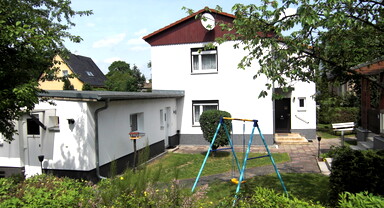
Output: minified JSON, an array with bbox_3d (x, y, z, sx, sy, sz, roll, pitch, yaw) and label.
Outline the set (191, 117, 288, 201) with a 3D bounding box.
[{"bbox_3d":[1.229,1.384,8.156,1.650,2.020,1.700,-2,2,-30],"label":"set"}]

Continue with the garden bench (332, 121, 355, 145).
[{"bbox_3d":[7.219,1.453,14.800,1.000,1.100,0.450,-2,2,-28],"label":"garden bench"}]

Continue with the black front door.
[{"bbox_3d":[5.300,0.680,18.050,0.930,2.020,0.100,-1,1,15],"label":"black front door"}]

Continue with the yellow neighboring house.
[{"bbox_3d":[-18.933,-2.641,50.431,7.800,9.200,9.400,-1,1,11],"label":"yellow neighboring house"}]

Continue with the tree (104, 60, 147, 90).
[{"bbox_3d":[-11.102,-2.798,52.027,6.800,9.000,6.800,-2,1,0],"label":"tree"}]

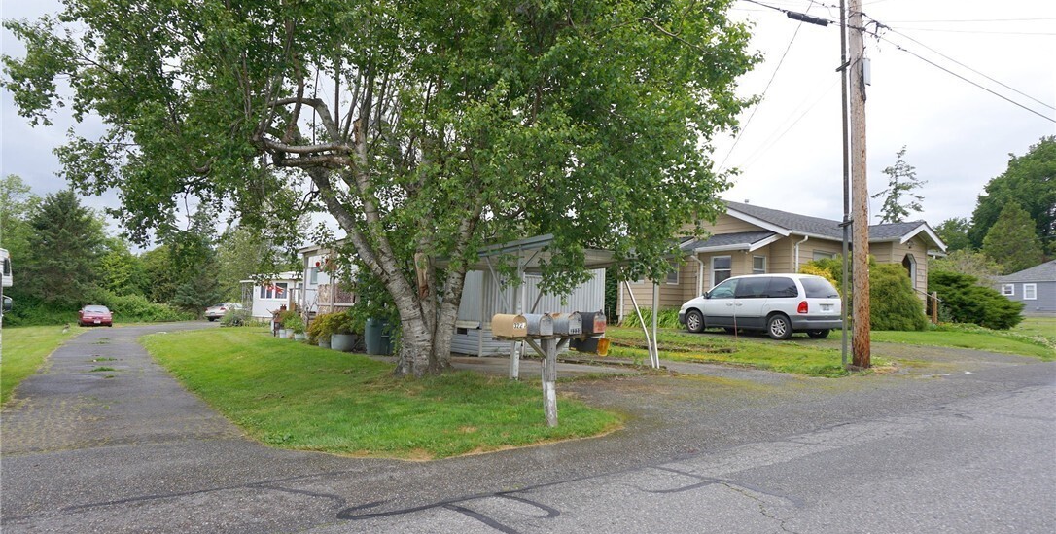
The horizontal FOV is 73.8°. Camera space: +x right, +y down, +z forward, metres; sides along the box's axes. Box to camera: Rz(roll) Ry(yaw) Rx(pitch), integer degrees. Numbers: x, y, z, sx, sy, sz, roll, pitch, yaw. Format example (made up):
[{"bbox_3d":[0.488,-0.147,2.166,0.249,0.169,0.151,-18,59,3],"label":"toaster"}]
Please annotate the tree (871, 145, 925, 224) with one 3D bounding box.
[{"bbox_3d":[27.272,-2.407,52.000,4.600,13.200,4.600,5,-4,-36],"label":"tree"}]

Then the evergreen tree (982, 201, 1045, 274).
[{"bbox_3d":[48.321,-0.871,70.000,6.200,11.300,6.200,1,-3,0],"label":"evergreen tree"}]

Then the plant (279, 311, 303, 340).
[{"bbox_3d":[-7.975,1.965,23.700,0.830,0.980,0.830,5,-4,-36],"label":"plant"}]

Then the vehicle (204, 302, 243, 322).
[{"bbox_3d":[-23.614,3.543,56.054,1.780,1.400,4.700,1,-3,9],"label":"vehicle"}]

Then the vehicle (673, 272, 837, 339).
[{"bbox_3d":[6.660,1.140,20.780,1.920,1.750,4.780,2,-2,-34],"label":"vehicle"}]

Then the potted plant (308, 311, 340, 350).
[{"bbox_3d":[-5.790,1.797,20.000,0.900,1.100,0.930,5,-4,-36],"label":"potted plant"}]

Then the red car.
[{"bbox_3d":[-27.331,3.020,44.390,1.800,1.290,4.650,3,-3,-36],"label":"red car"}]

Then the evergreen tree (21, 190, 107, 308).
[{"bbox_3d":[-30.950,-0.714,47.000,5.800,8.800,5.800,5,-4,-36],"label":"evergreen tree"}]

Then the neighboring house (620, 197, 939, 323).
[{"bbox_3d":[10.383,-0.011,27.775,11.600,4.750,8.800,5,-4,-36],"label":"neighboring house"}]

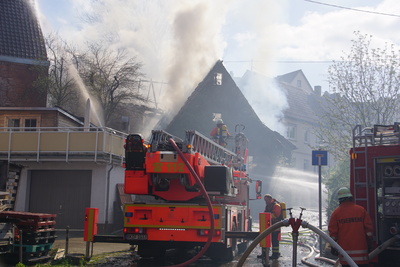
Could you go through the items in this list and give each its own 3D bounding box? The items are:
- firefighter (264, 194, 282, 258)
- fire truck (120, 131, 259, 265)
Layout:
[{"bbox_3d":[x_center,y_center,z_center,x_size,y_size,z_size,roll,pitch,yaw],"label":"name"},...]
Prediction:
[{"bbox_3d":[1.960,2.498,20.000,0.580,1.750,0.580,2,-6,-11],"label":"firefighter"},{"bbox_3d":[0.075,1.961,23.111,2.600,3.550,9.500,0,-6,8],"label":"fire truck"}]

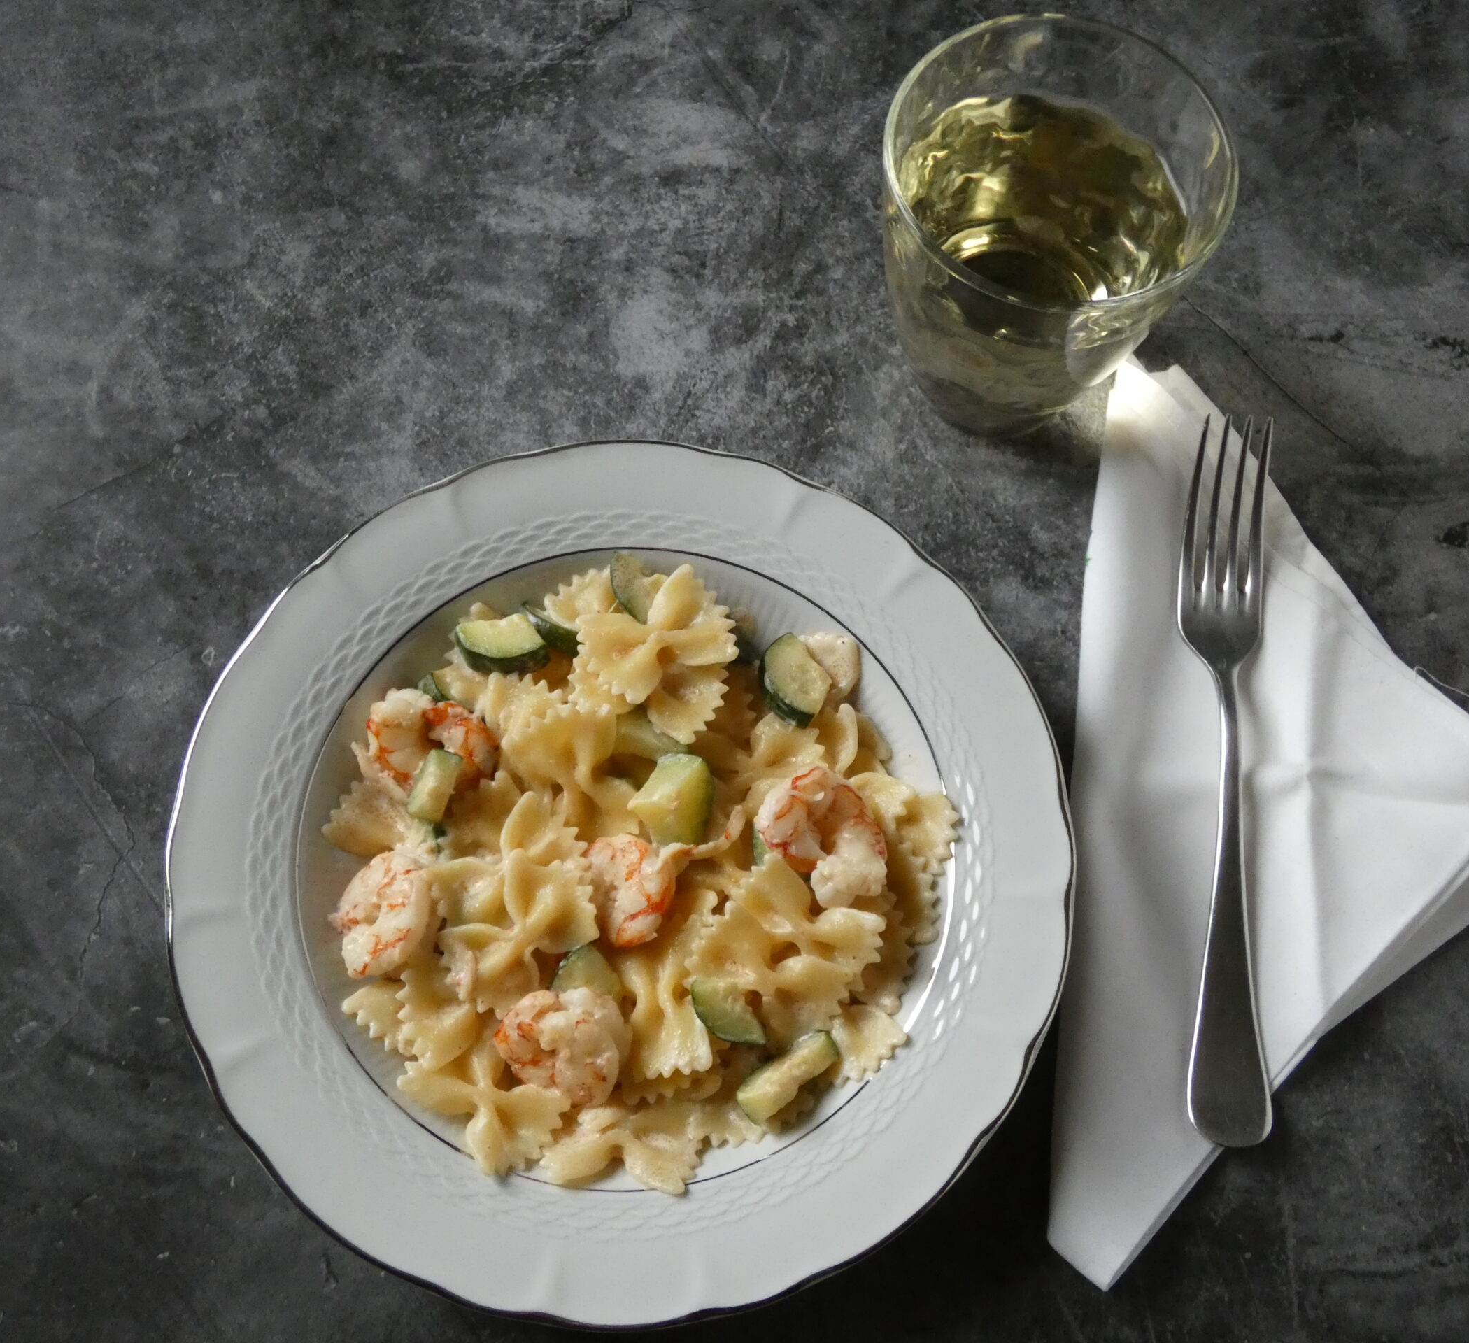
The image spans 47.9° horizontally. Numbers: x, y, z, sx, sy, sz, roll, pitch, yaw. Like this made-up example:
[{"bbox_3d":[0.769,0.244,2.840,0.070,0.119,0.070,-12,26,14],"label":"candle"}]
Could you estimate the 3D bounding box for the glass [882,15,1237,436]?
[{"bbox_3d":[0.082,-0.113,0.464,0.090,0.099,0.090,0,70,-1],"label":"glass"}]

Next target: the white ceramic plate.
[{"bbox_3d":[-0.028,0.051,0.436,0.230,0.038,0.230,0,70,-1],"label":"white ceramic plate"}]

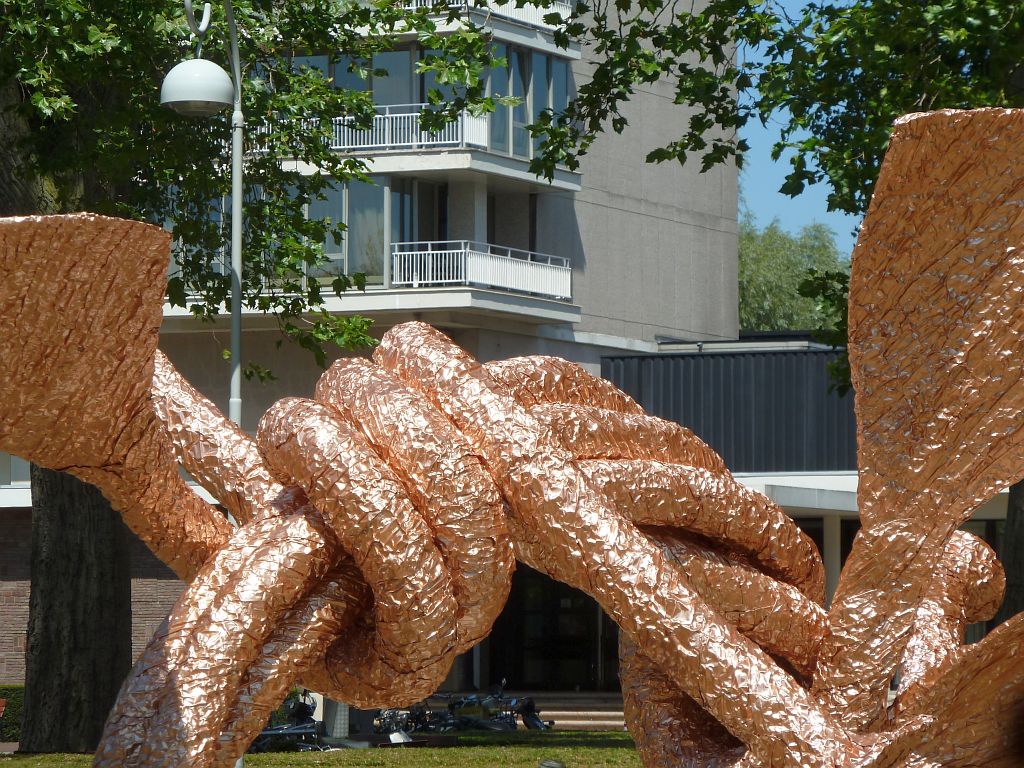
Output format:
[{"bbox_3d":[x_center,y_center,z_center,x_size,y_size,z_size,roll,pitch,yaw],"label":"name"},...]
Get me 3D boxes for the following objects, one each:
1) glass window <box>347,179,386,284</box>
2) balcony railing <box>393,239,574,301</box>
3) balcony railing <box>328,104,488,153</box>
[{"bbox_3d":[-3.086,-3.223,105.993,0.958,2.297,0.100,-1,-3,23],"label":"glass window"},{"bbox_3d":[-0.623,-2.392,107.912,1.756,0.955,5.650,-1,-3,23],"label":"balcony railing"},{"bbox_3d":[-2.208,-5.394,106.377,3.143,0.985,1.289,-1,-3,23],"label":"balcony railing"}]

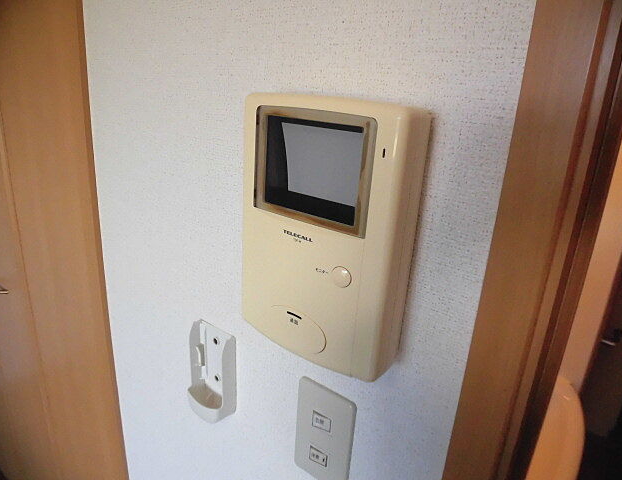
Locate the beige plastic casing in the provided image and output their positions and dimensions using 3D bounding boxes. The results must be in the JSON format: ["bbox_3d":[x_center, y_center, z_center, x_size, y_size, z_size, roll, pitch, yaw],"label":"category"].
[{"bbox_3d":[0.008,-0.004,0.379,0.153,0.226,0.043,17,23,35],"label":"beige plastic casing"}]

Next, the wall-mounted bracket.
[{"bbox_3d":[-0.124,0.163,0.545,0.066,0.112,0.030,17,23,35],"label":"wall-mounted bracket"}]

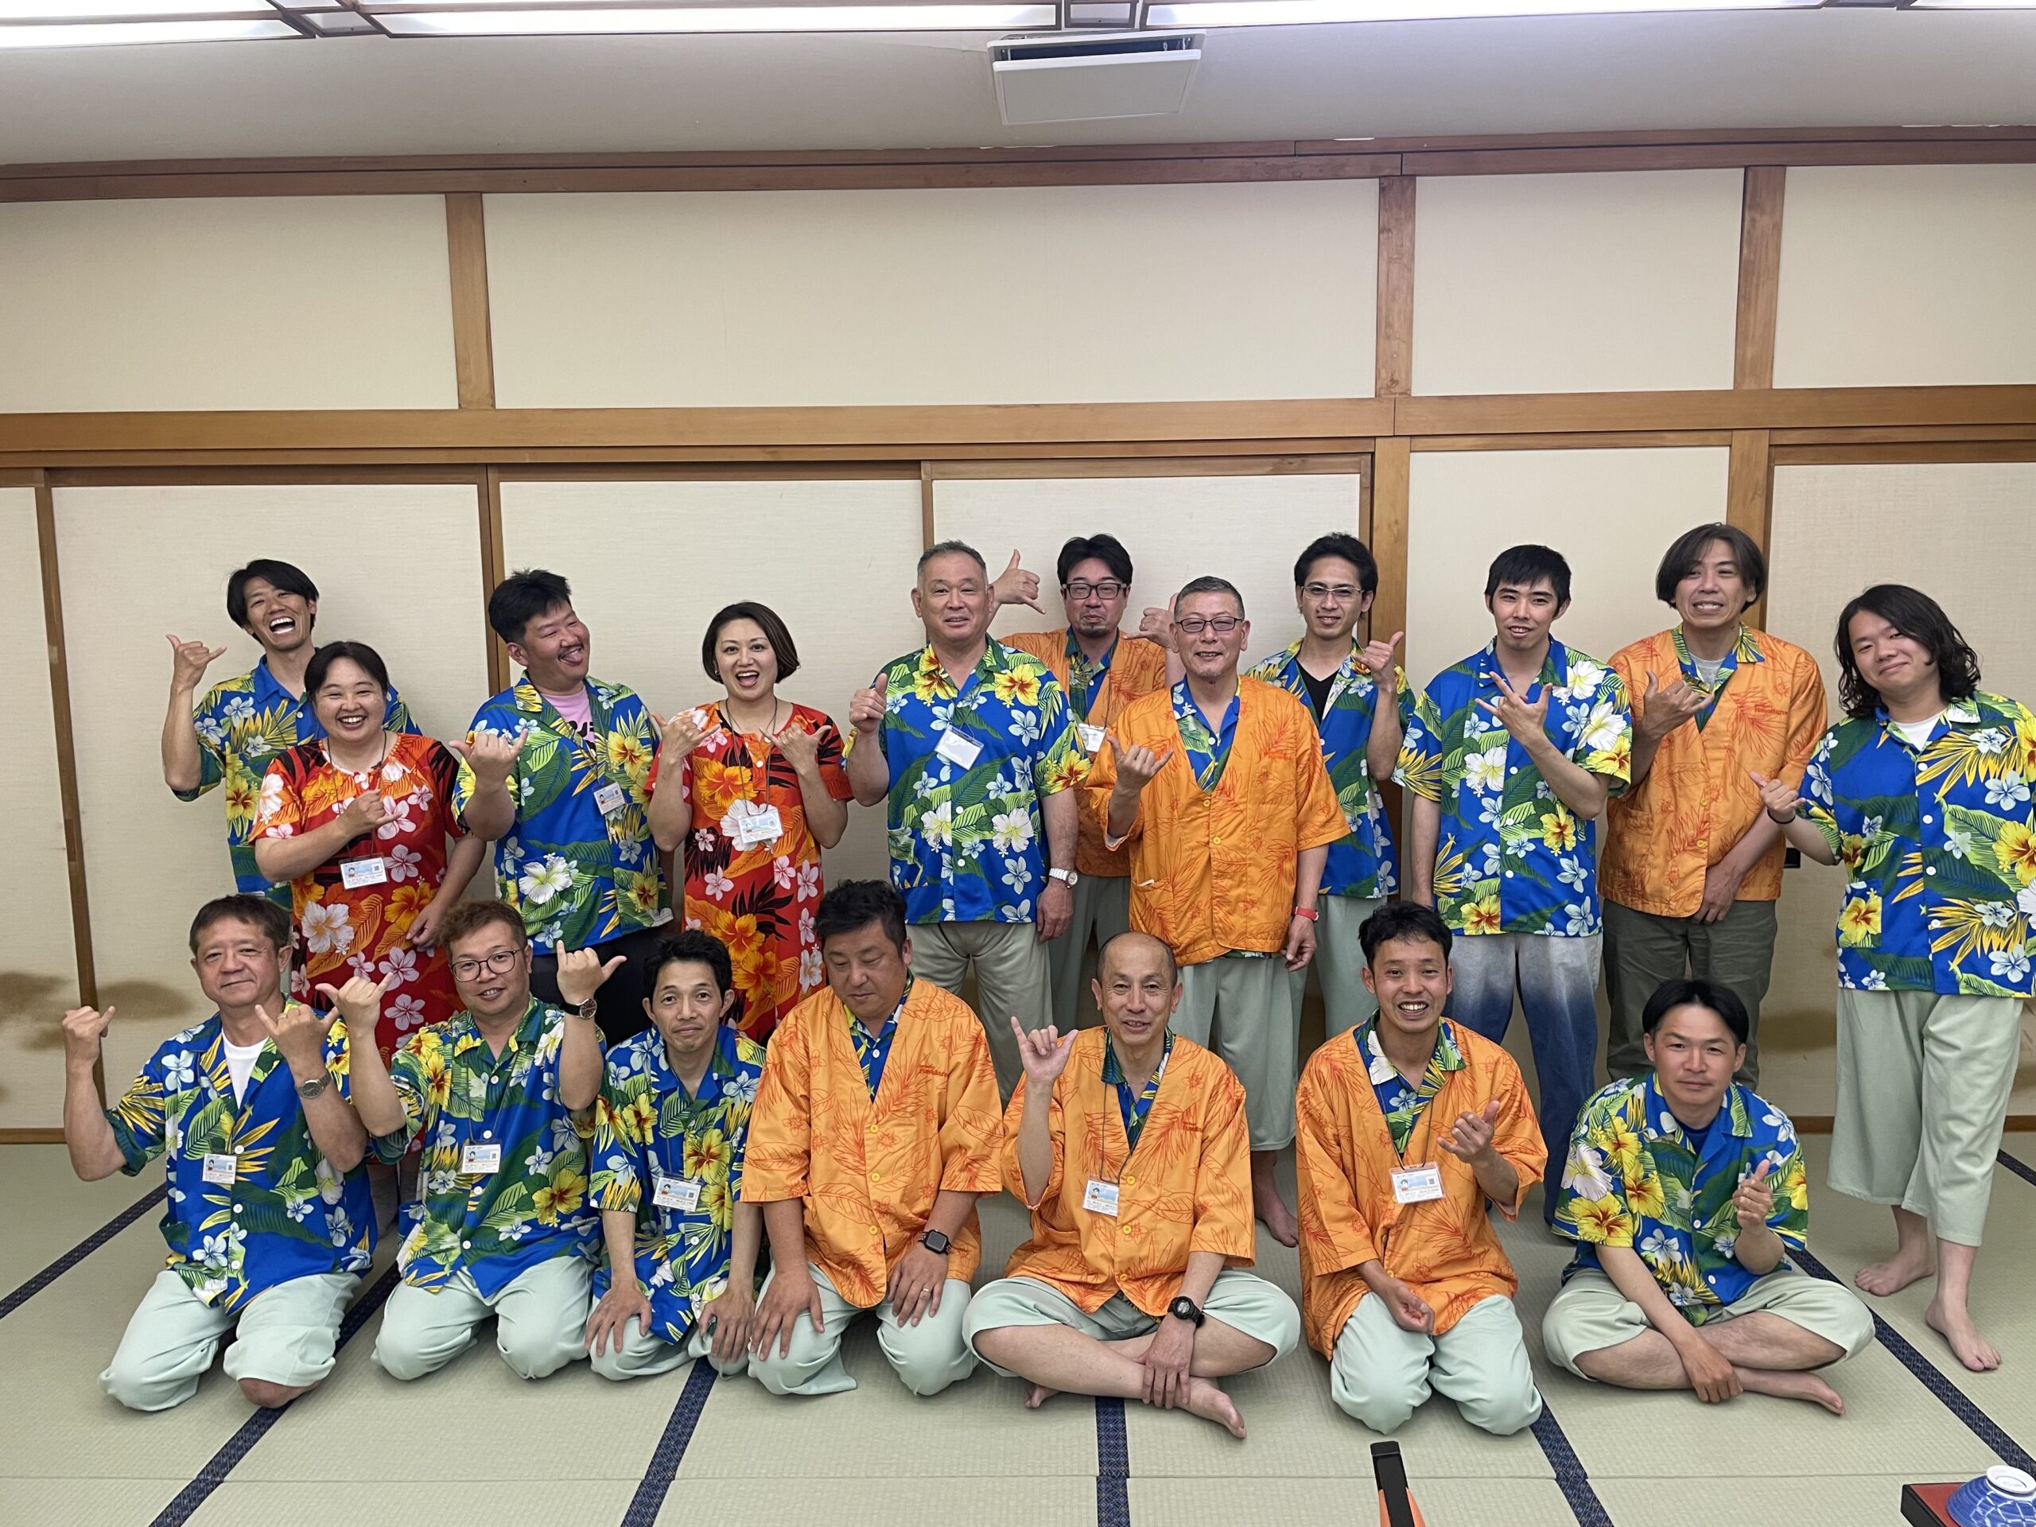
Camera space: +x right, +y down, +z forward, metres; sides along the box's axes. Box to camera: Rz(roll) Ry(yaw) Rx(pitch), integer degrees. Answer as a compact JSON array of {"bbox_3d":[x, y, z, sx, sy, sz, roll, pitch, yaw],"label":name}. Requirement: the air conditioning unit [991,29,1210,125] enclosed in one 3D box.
[{"bbox_3d":[0.180,-1.590,3.587,0.480,0.080,0.520,-1,8,1],"label":"air conditioning unit"}]

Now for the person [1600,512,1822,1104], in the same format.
[{"bbox_3d":[1.795,0.271,3.975,0.570,1.755,0.400,3,9,25],"label":"person"}]

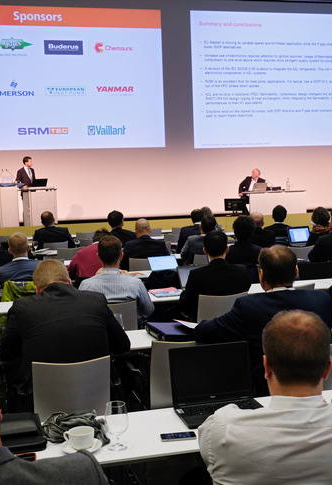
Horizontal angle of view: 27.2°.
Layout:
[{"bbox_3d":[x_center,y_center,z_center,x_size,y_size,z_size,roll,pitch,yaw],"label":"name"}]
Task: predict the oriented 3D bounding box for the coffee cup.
[{"bbox_3d":[-0.301,0.670,2.373,0.105,0.062,0.087,-3,5,-14],"label":"coffee cup"}]

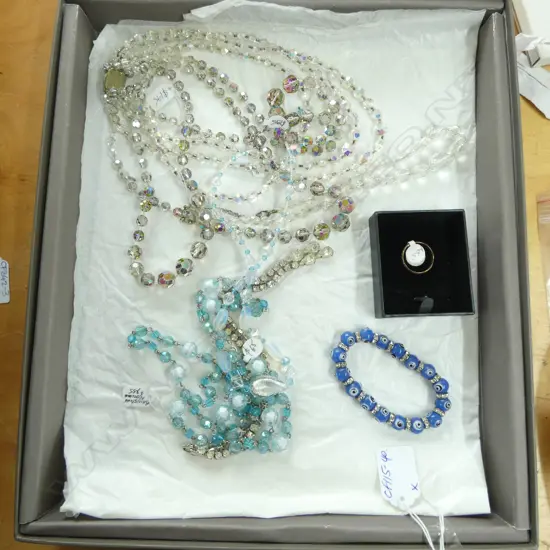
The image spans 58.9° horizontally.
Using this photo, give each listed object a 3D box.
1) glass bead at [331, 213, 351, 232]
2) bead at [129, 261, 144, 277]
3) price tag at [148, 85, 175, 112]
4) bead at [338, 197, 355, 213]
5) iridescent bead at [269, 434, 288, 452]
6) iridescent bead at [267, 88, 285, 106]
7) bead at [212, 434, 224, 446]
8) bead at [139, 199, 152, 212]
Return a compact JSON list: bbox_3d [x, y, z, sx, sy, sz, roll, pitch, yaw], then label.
[{"bbox_3d":[0.043,-0.034,0.318,0.012,0.012,0.012,0,81,0],"label":"glass bead"},{"bbox_3d":[-0.089,-0.003,0.314,0.009,0.009,0.009,0,81,0],"label":"bead"},{"bbox_3d":[-0.076,-0.119,0.327,0.017,0.002,0.011,-38,84,-5],"label":"price tag"},{"bbox_3d":[0.046,-0.045,0.316,0.010,0.010,0.010,0,82,0],"label":"bead"},{"bbox_3d":[0.003,0.103,0.297,0.010,0.010,0.010,0,81,0],"label":"iridescent bead"},{"bbox_3d":[0.001,-0.128,0.351,0.013,0.013,0.013,1,82,2],"label":"iridescent bead"},{"bbox_3d":[-0.034,0.101,0.297,0.007,0.007,0.007,0,81,0],"label":"bead"},{"bbox_3d":[-0.085,-0.045,0.320,0.008,0.008,0.008,0,81,0],"label":"bead"}]

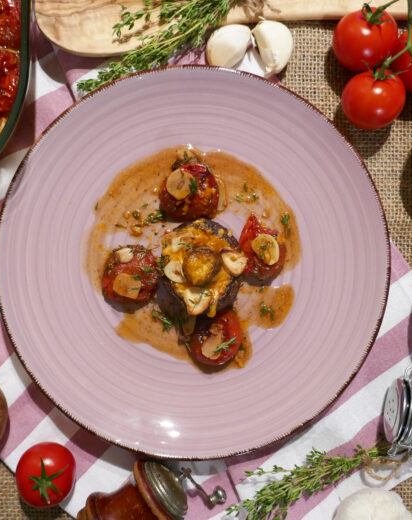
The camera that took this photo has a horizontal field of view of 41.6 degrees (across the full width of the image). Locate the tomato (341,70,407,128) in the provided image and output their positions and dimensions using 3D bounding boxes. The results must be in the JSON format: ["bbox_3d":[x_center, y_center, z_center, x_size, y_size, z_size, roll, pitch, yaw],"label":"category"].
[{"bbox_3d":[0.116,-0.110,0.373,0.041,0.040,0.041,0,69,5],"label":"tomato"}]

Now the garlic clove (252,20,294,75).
[{"bbox_3d":[0.047,-0.150,0.382,0.026,0.024,0.037,-6,89,0],"label":"garlic clove"}]

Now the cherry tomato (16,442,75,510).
[{"bbox_3d":[-0.109,0.147,0.369,0.041,0.039,0.041,0,89,0],"label":"cherry tomato"}]

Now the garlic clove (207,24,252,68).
[{"bbox_3d":[0.016,-0.149,0.381,0.028,0.025,0.037,41,90,0],"label":"garlic clove"}]

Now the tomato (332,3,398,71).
[{"bbox_3d":[0.110,-0.152,0.373,0.042,0.040,0.042,-1,68,2],"label":"tomato"}]

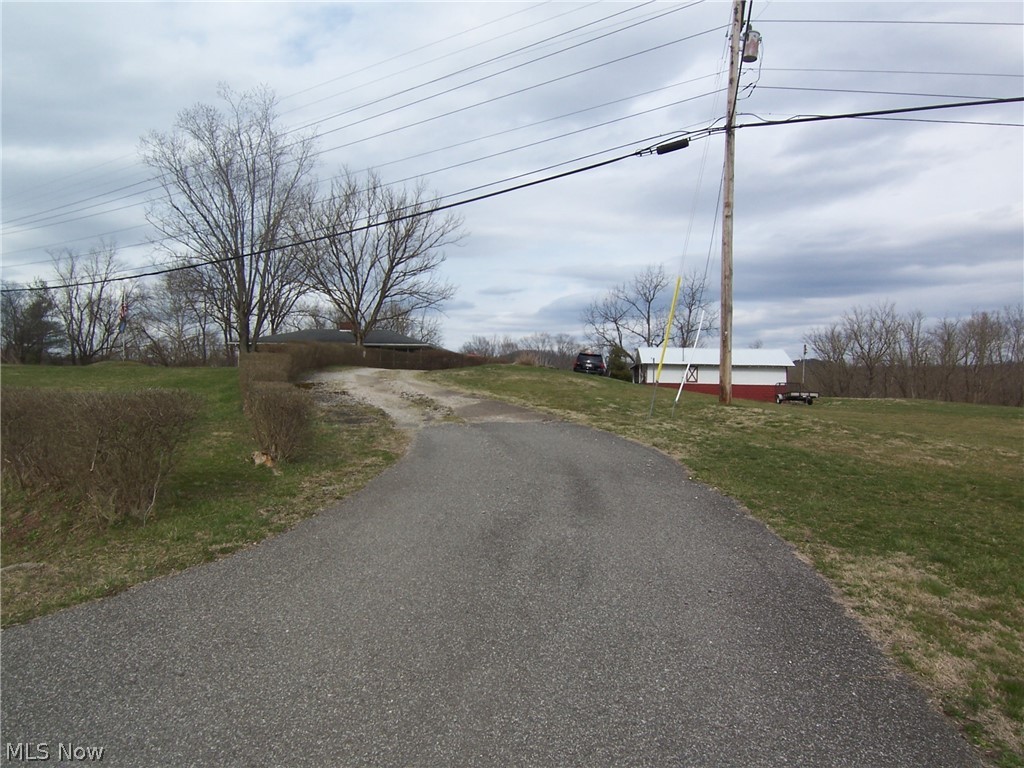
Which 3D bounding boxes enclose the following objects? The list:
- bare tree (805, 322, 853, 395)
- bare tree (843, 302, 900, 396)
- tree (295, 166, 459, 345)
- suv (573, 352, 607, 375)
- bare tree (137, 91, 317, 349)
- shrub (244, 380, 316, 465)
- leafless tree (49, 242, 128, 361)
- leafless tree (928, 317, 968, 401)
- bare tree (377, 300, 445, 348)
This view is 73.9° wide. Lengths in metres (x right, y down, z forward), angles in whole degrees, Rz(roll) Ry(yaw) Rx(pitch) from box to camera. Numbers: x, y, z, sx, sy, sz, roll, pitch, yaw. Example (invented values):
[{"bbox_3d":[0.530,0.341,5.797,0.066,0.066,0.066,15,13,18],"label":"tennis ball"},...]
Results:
[{"bbox_3d":[38.144,-3.013,82.000,5.785,9.280,5.500,1,1,0],"label":"bare tree"},{"bbox_3d":[43.326,-4.098,82.000,6.990,11.449,6.500,1,1,0],"label":"bare tree"},{"bbox_3d":[-8.044,-7.020,41.000,10.123,11.931,9.000,1,1,0],"label":"tree"},{"bbox_3d":[5.573,-1.235,48.000,2.000,1.780,4.950,4,1,0],"label":"suv"},{"bbox_3d":[-17.500,-9.846,42.000,10.864,17.284,9.500,1,1,0],"label":"bare tree"},{"bbox_3d":[-3.075,0.496,9.000,0.898,1.085,0.950,1,1,0],"label":"shrub"},{"bbox_3d":[-36.016,-6.862,58.000,6.990,10.400,6.500,1,1,0],"label":"leafless tree"},{"bbox_3d":[52.606,-3.013,82.000,4.821,10.244,5.000,1,1,0],"label":"leafless tree"},{"bbox_3d":[-10.442,-5.196,70.000,6.996,6.790,6.000,1,1,0],"label":"bare tree"}]

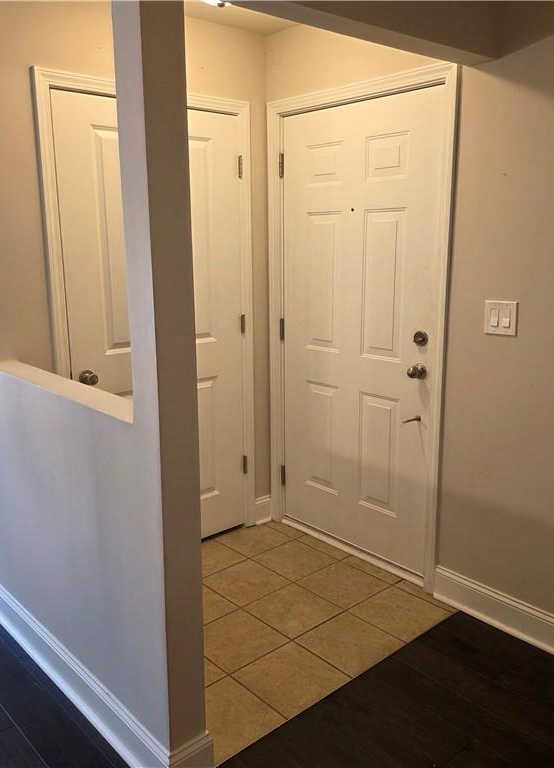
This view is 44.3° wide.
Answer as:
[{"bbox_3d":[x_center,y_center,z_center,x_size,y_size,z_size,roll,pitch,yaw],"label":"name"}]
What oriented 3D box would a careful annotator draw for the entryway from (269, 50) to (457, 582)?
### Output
[{"bbox_3d":[0.337,-0.217,3.139,0.110,2.157,1.062,-11,16,-41],"label":"entryway"}]

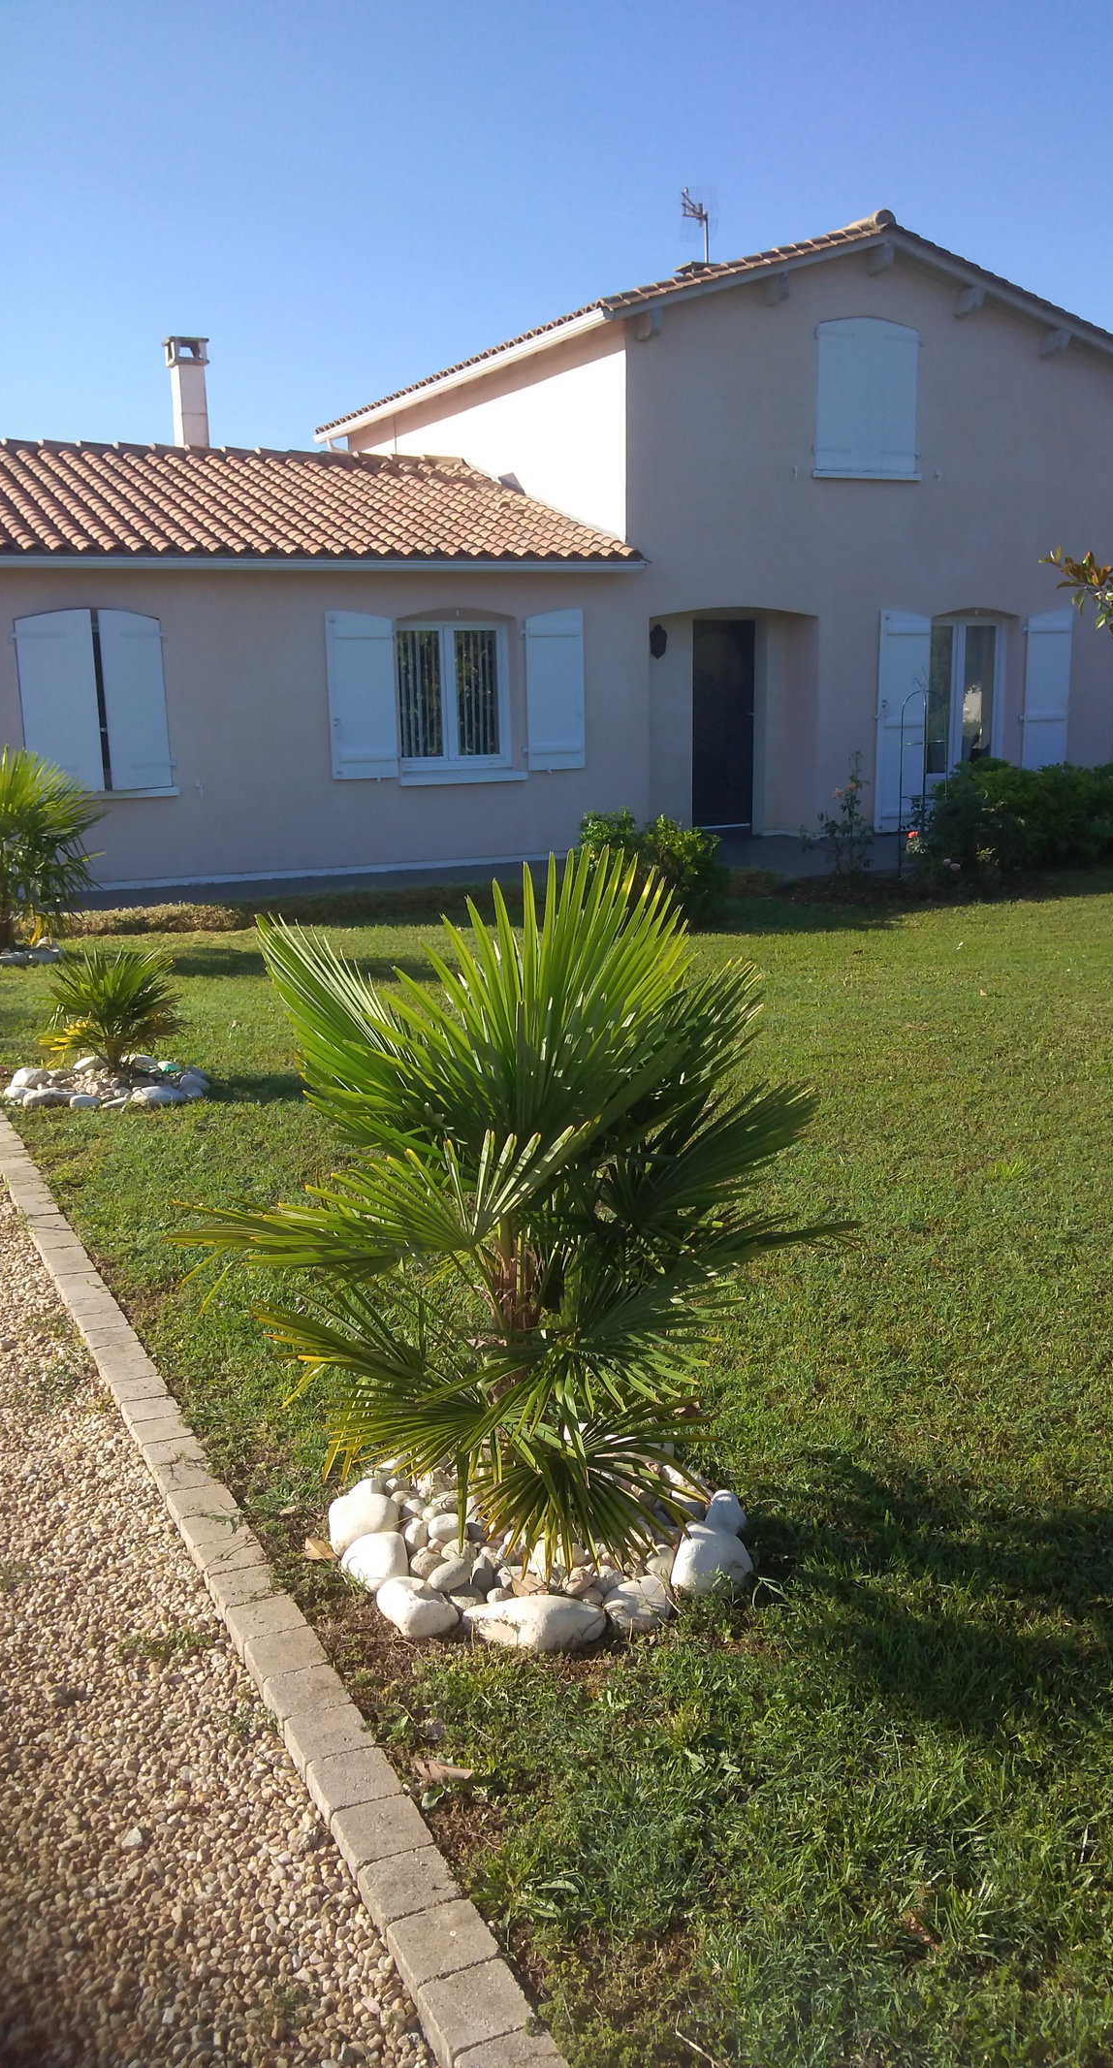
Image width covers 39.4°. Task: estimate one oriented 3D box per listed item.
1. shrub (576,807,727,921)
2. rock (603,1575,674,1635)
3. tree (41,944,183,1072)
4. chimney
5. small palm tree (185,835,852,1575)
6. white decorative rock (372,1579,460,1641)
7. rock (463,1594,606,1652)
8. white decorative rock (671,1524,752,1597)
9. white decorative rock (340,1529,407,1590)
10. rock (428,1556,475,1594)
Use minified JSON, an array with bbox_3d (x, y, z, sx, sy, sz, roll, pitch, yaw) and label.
[{"bbox_3d":[0.680,-1.228,10.958,1.070,0.748,0.950,-1,13,0],"label":"shrub"},{"bbox_3d":[0.165,1.148,3.114,0.139,0.110,0.133,-3,14,-10],"label":"rock"},{"bbox_3d":[-2.021,-0.105,7.081,0.636,0.589,0.608,-5,15,-16],"label":"tree"},{"bbox_3d":[-3.975,-6.763,16.793,0.399,1.292,0.399,-7,15,-24],"label":"chimney"},{"bbox_3d":[-0.077,0.328,2.970,1.280,1.343,1.200,-1,13,0],"label":"small palm tree"},{"bbox_3d":[-0.246,1.018,2.749,0.160,0.105,0.120,5,15,26],"label":"white decorative rock"},{"bbox_3d":[-0.043,1.165,3.073,0.281,0.104,0.137,-1,14,0],"label":"rock"},{"bbox_3d":[0.286,0.972,2.866,0.150,0.125,0.145,-8,15,-29],"label":"white decorative rock"},{"bbox_3d":[-0.340,0.984,2.902,0.135,0.105,0.130,9,16,36],"label":"white decorative rock"},{"bbox_3d":[-0.219,1.120,3.209,0.068,0.061,0.110,13,19,43],"label":"rock"}]

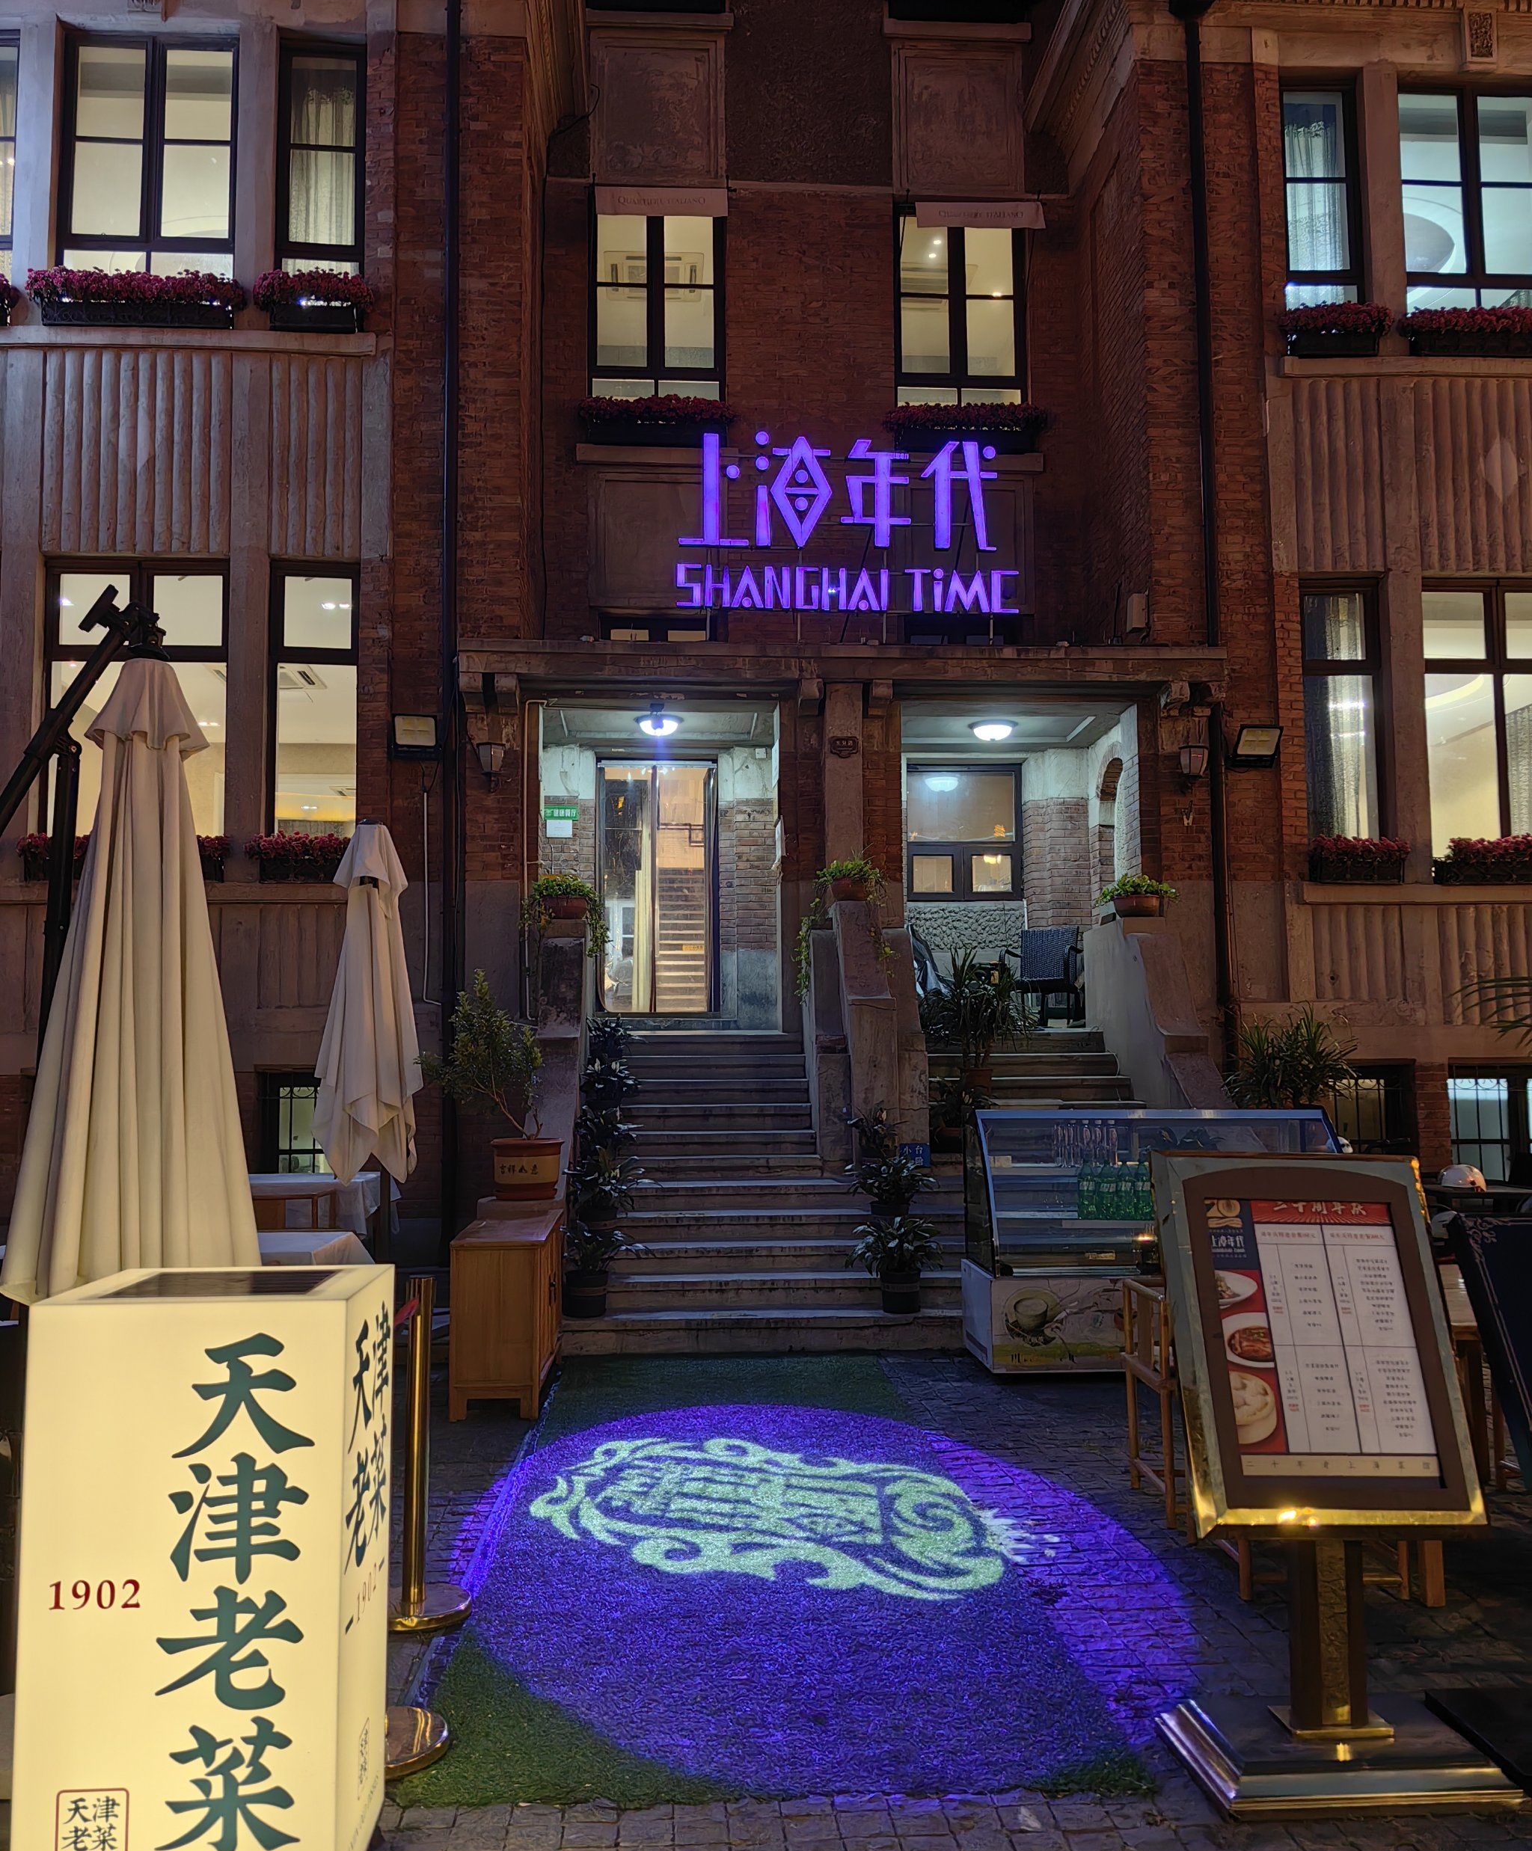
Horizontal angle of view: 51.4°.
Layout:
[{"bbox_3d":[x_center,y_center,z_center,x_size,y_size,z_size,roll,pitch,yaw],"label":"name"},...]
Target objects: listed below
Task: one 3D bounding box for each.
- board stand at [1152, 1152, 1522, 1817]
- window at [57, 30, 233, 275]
[{"bbox_3d":[1.224,1.168,3.537,0.626,1.300,0.520,0,-5,-4],"label":"board stand"},{"bbox_3d":[-4.528,-5.574,11.742,1.261,1.957,0.150,0,-4,-4],"label":"window"}]

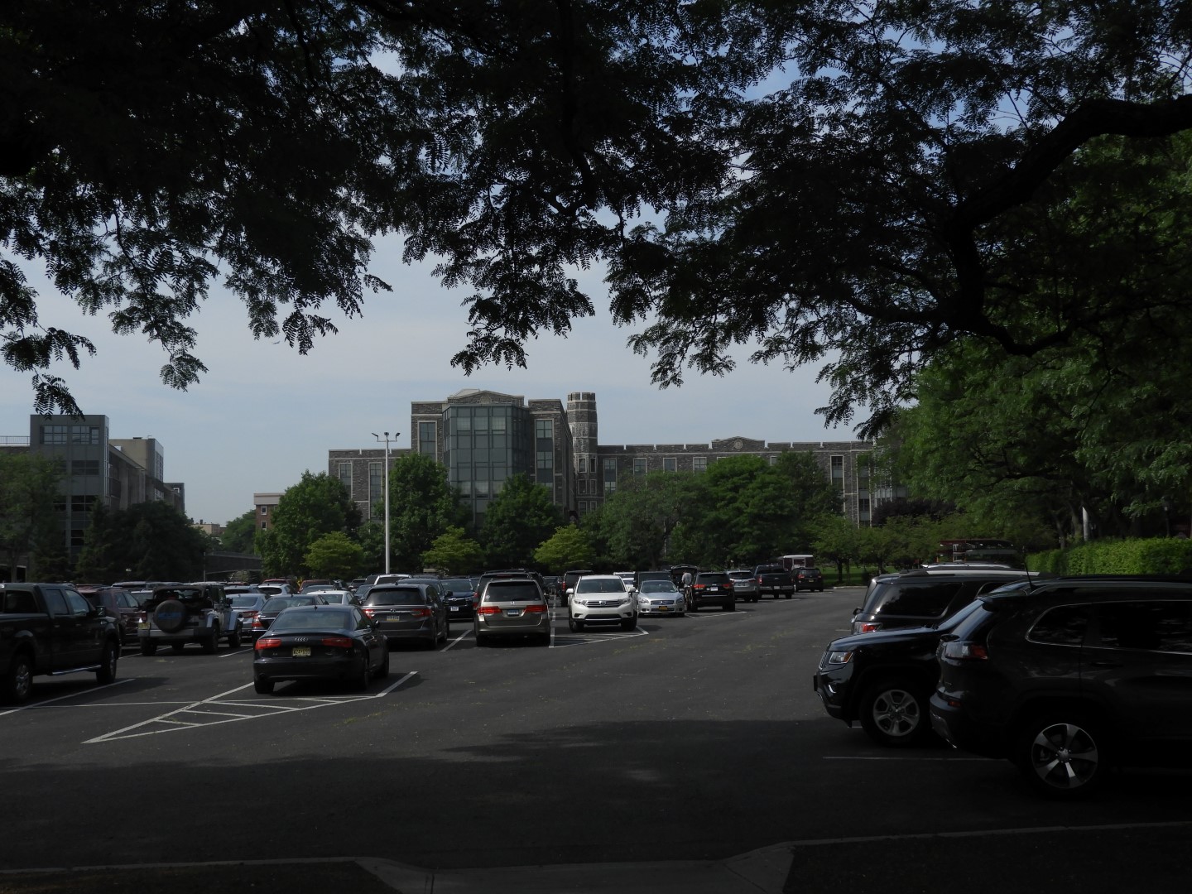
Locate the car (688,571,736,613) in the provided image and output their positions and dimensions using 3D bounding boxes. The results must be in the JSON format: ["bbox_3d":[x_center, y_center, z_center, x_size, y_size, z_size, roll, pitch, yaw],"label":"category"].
[{"bbox_3d":[5.206,6.554,62.968,1.940,1.750,4.820,-1,-4,0],"label":"car"}]

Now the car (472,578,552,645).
[{"bbox_3d":[-2.220,4.553,38.200,1.960,1.760,5.100,0,-5,-1],"label":"car"}]

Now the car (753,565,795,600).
[{"bbox_3d":[10.220,7.850,80.300,2.030,1.950,5.850,-1,-5,0],"label":"car"}]

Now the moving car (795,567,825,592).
[{"bbox_3d":[15.100,9.499,98.600,1.850,1.690,4.500,-1,-5,0],"label":"moving car"}]

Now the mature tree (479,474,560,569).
[{"bbox_3d":[-6.764,7.626,122.000,7.176,10.386,7.176,-1,-4,0],"label":"mature tree"}]

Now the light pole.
[{"bbox_3d":[-11.485,3.918,75.500,1.550,9.486,1.500,0,-5,-1],"label":"light pole"}]

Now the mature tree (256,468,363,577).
[{"bbox_3d":[-25.196,7.381,121.000,8.500,10.552,8.200,0,-5,-1],"label":"mature tree"}]

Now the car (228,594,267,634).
[{"bbox_3d":[-10.612,5.124,41.757,1.840,1.460,4.850,-1,-4,-2],"label":"car"}]

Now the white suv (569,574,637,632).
[{"bbox_3d":[0.116,4.902,43.370,1.910,1.750,4.790,-1,-4,-2],"label":"white suv"}]

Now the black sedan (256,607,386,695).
[{"bbox_3d":[-4.872,3.534,24.757,1.880,1.455,4.920,-1,-4,-2],"label":"black sedan"}]

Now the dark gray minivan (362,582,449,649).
[{"bbox_3d":[-5.130,4.540,37.200,1.910,1.700,4.800,0,-5,-1],"label":"dark gray minivan"}]

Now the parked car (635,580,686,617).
[{"bbox_3d":[2.540,6.188,56.600,1.810,1.480,4.850,0,-5,-1],"label":"parked car"}]

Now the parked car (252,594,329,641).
[{"bbox_3d":[-7.720,4.564,35.900,1.800,1.450,4.650,0,-5,-4],"label":"parked car"}]

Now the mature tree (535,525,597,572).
[{"bbox_3d":[-2.483,9.075,113.000,5.000,5.372,5.000,0,-5,-1],"label":"mature tree"}]

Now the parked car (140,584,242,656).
[{"bbox_3d":[-10.400,4.379,35.600,1.870,1.800,4.050,0,-5,-1],"label":"parked car"}]

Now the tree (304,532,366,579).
[{"bbox_3d":[-19.948,8.995,105.000,4.614,5.141,4.614,-1,-4,0],"label":"tree"}]

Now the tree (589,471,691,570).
[{"bbox_3d":[4.111,7.592,128.000,9.500,10.732,9.000,0,-5,-1],"label":"tree"}]

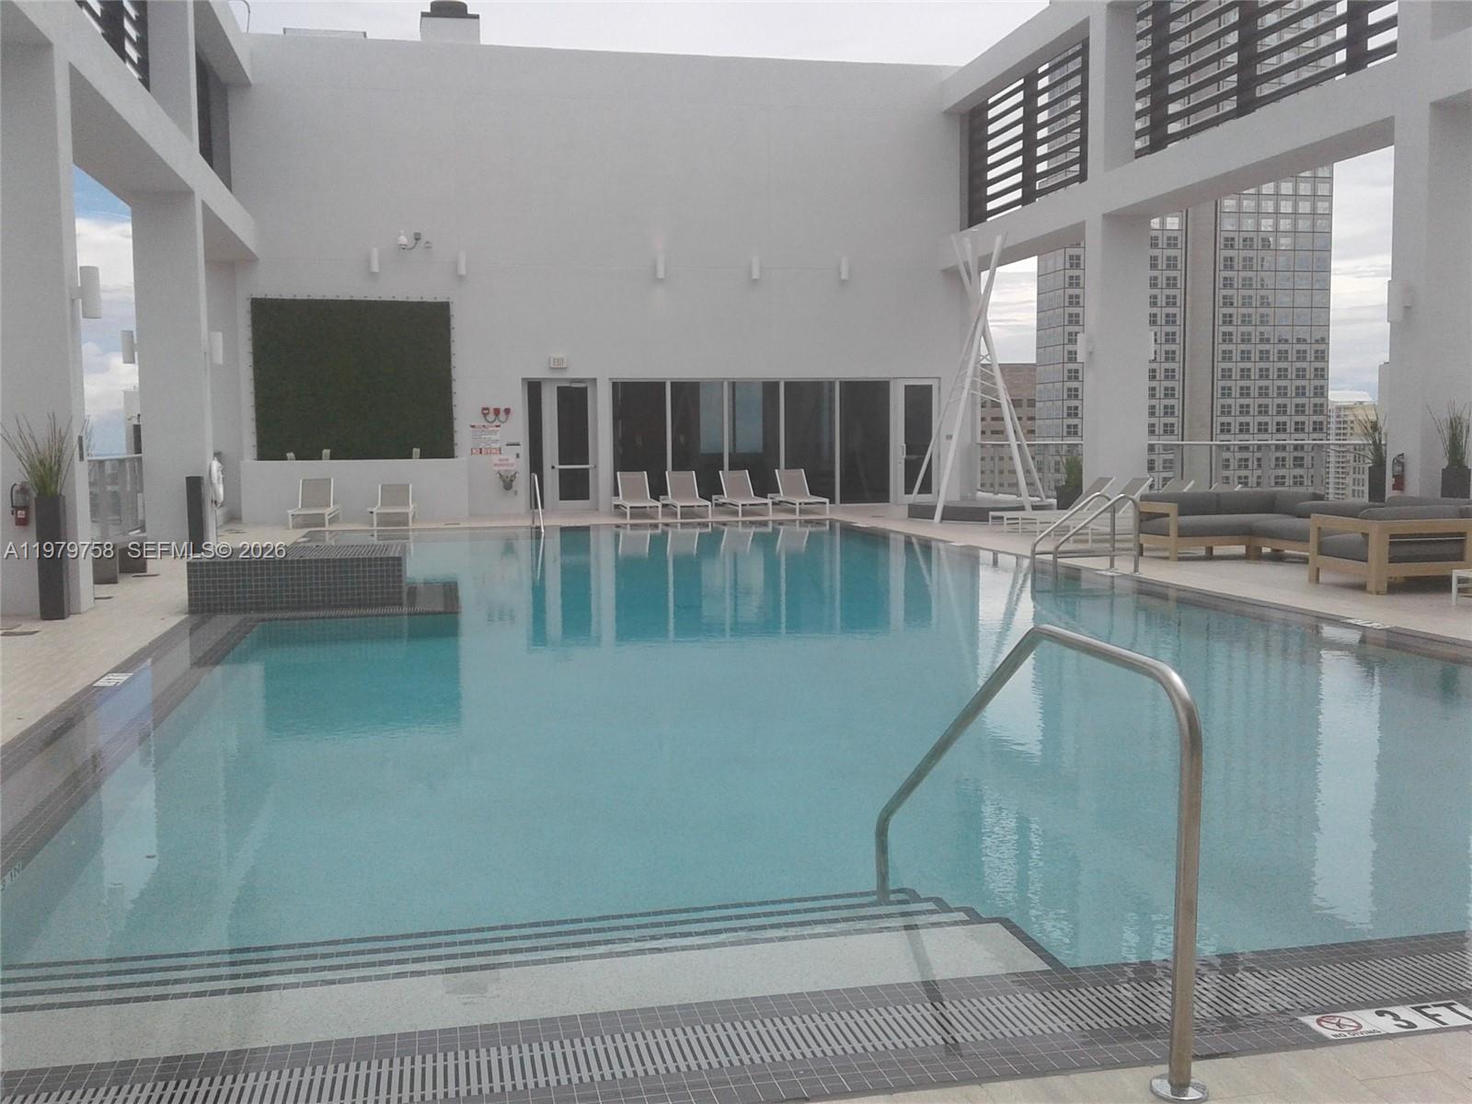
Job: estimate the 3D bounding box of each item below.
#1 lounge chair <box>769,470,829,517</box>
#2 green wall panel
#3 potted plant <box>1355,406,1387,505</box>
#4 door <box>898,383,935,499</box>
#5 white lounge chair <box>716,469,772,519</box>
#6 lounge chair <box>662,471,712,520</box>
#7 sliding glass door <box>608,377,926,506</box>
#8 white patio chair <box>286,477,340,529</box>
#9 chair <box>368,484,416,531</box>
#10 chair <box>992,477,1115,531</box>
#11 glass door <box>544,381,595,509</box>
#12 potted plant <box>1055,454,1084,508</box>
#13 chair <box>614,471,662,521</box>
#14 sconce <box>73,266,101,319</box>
[{"bbox_3d":[1.209,-1.165,27.265,0.630,0.820,2.000,-2,5,-13],"label":"lounge chair"},{"bbox_3d":[-7.363,-3.317,27.112,3.700,3.058,0.100,-2,5,-12],"label":"green wall panel"},{"bbox_3d":[7.536,-0.843,16.603,0.400,1.740,0.400,-2,5,-12],"label":"potted plant"},{"bbox_3d":[3.926,-2.388,30.302,0.980,2.680,0.100,-2,5,-12],"label":"door"},{"bbox_3d":[0.150,-1.155,27.608,0.700,0.870,1.950,-2,5,-14],"label":"white lounge chair"},{"bbox_3d":[-0.952,-1.100,26.852,0.630,0.820,2.000,-2,5,-12],"label":"lounge chair"},{"bbox_3d":[0.544,-2.289,29.577,6.450,2.700,0.120,-2,5,-12],"label":"sliding glass door"},{"bbox_3d":[-7.630,-0.885,25.418,0.700,0.840,1.950,-1,5,-10],"label":"white patio chair"},{"bbox_3d":[-6.260,-0.868,25.715,0.700,0.730,1.950,-2,5,-12],"label":"chair"},{"bbox_3d":[4.955,-0.775,21.971,1.930,0.800,0.630,-2,5,-13],"label":"chair"},{"bbox_3d":[-3.375,-2.167,28.736,1.020,2.670,0.100,-2,5,-12],"label":"glass door"},{"bbox_3d":[5.833,-1.058,23.713,0.600,1.188,0.600,-2,5,-12],"label":"potted plant"},{"bbox_3d":[-1.913,-1.105,27.246,0.700,0.870,1.950,-2,5,-12],"label":"chair"},{"bbox_3d":[-5.834,-2.341,12.612,0.234,0.480,0.170,-2,5,-12],"label":"sconce"}]

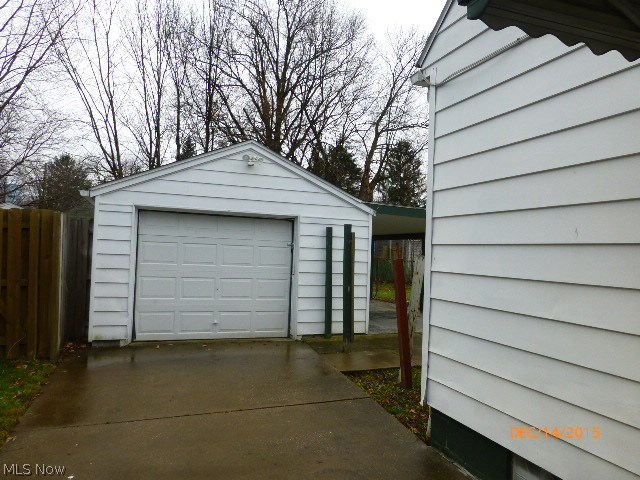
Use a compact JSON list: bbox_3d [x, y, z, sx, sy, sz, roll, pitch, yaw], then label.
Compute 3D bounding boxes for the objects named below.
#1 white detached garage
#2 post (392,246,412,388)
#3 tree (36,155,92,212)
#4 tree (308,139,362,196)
[{"bbox_3d":[-2.148,0.109,9.990,4.650,3.248,6.100,3,-3,-18],"label":"white detached garage"},{"bbox_3d":[0.881,0.866,4.829,0.100,1.392,0.100,-2,-3,-13],"label":"post"},{"bbox_3d":[-13.809,-1.261,23.833,3.700,6.631,3.700,2,-3,0],"label":"tree"},{"bbox_3d":[1.019,-1.625,25.788,4.300,8.425,4.300,2,-3,0],"label":"tree"}]

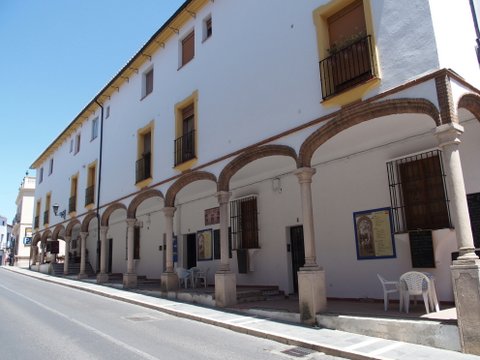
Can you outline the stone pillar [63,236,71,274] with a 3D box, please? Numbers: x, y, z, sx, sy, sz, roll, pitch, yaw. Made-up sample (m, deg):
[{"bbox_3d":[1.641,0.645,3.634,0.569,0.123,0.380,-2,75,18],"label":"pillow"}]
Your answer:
[{"bbox_3d":[-11.012,4.804,24.660,0.400,2.375,0.400,8,-16,-37],"label":"stone pillar"}]

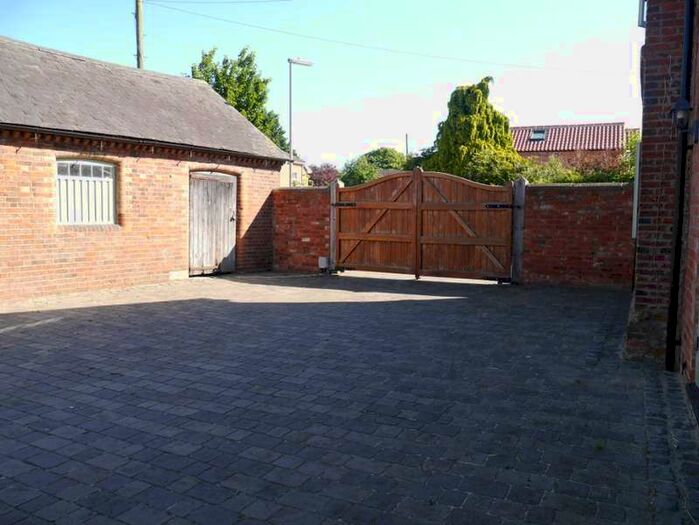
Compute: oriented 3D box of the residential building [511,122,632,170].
[{"bbox_3d":[11.103,-4.143,30.167,6.000,6.161,4.400,2,5,21],"label":"residential building"}]

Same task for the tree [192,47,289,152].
[{"bbox_3d":[-5.078,-5.439,26.632,5.000,9.191,5.000,-1,5,-11],"label":"tree"}]

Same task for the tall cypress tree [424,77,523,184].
[{"bbox_3d":[4.615,-3.683,21.761,4.200,6.629,4.000,1,5,12],"label":"tall cypress tree"}]

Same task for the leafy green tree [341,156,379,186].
[{"bbox_3d":[0.547,-3.593,31.808,2.500,4.676,2.500,0,5,1],"label":"leafy green tree"}]

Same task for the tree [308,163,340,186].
[{"bbox_3d":[-1.817,-4.870,42.740,2.900,5.310,2.900,0,5,-2],"label":"tree"}]

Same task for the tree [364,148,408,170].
[{"bbox_3d":[2.996,-6.087,47.651,4.000,6.936,4.000,1,5,4],"label":"tree"}]

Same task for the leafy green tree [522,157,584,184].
[{"bbox_3d":[7.220,-2.016,20.399,2.500,3.569,2.300,2,5,19],"label":"leafy green tree"}]

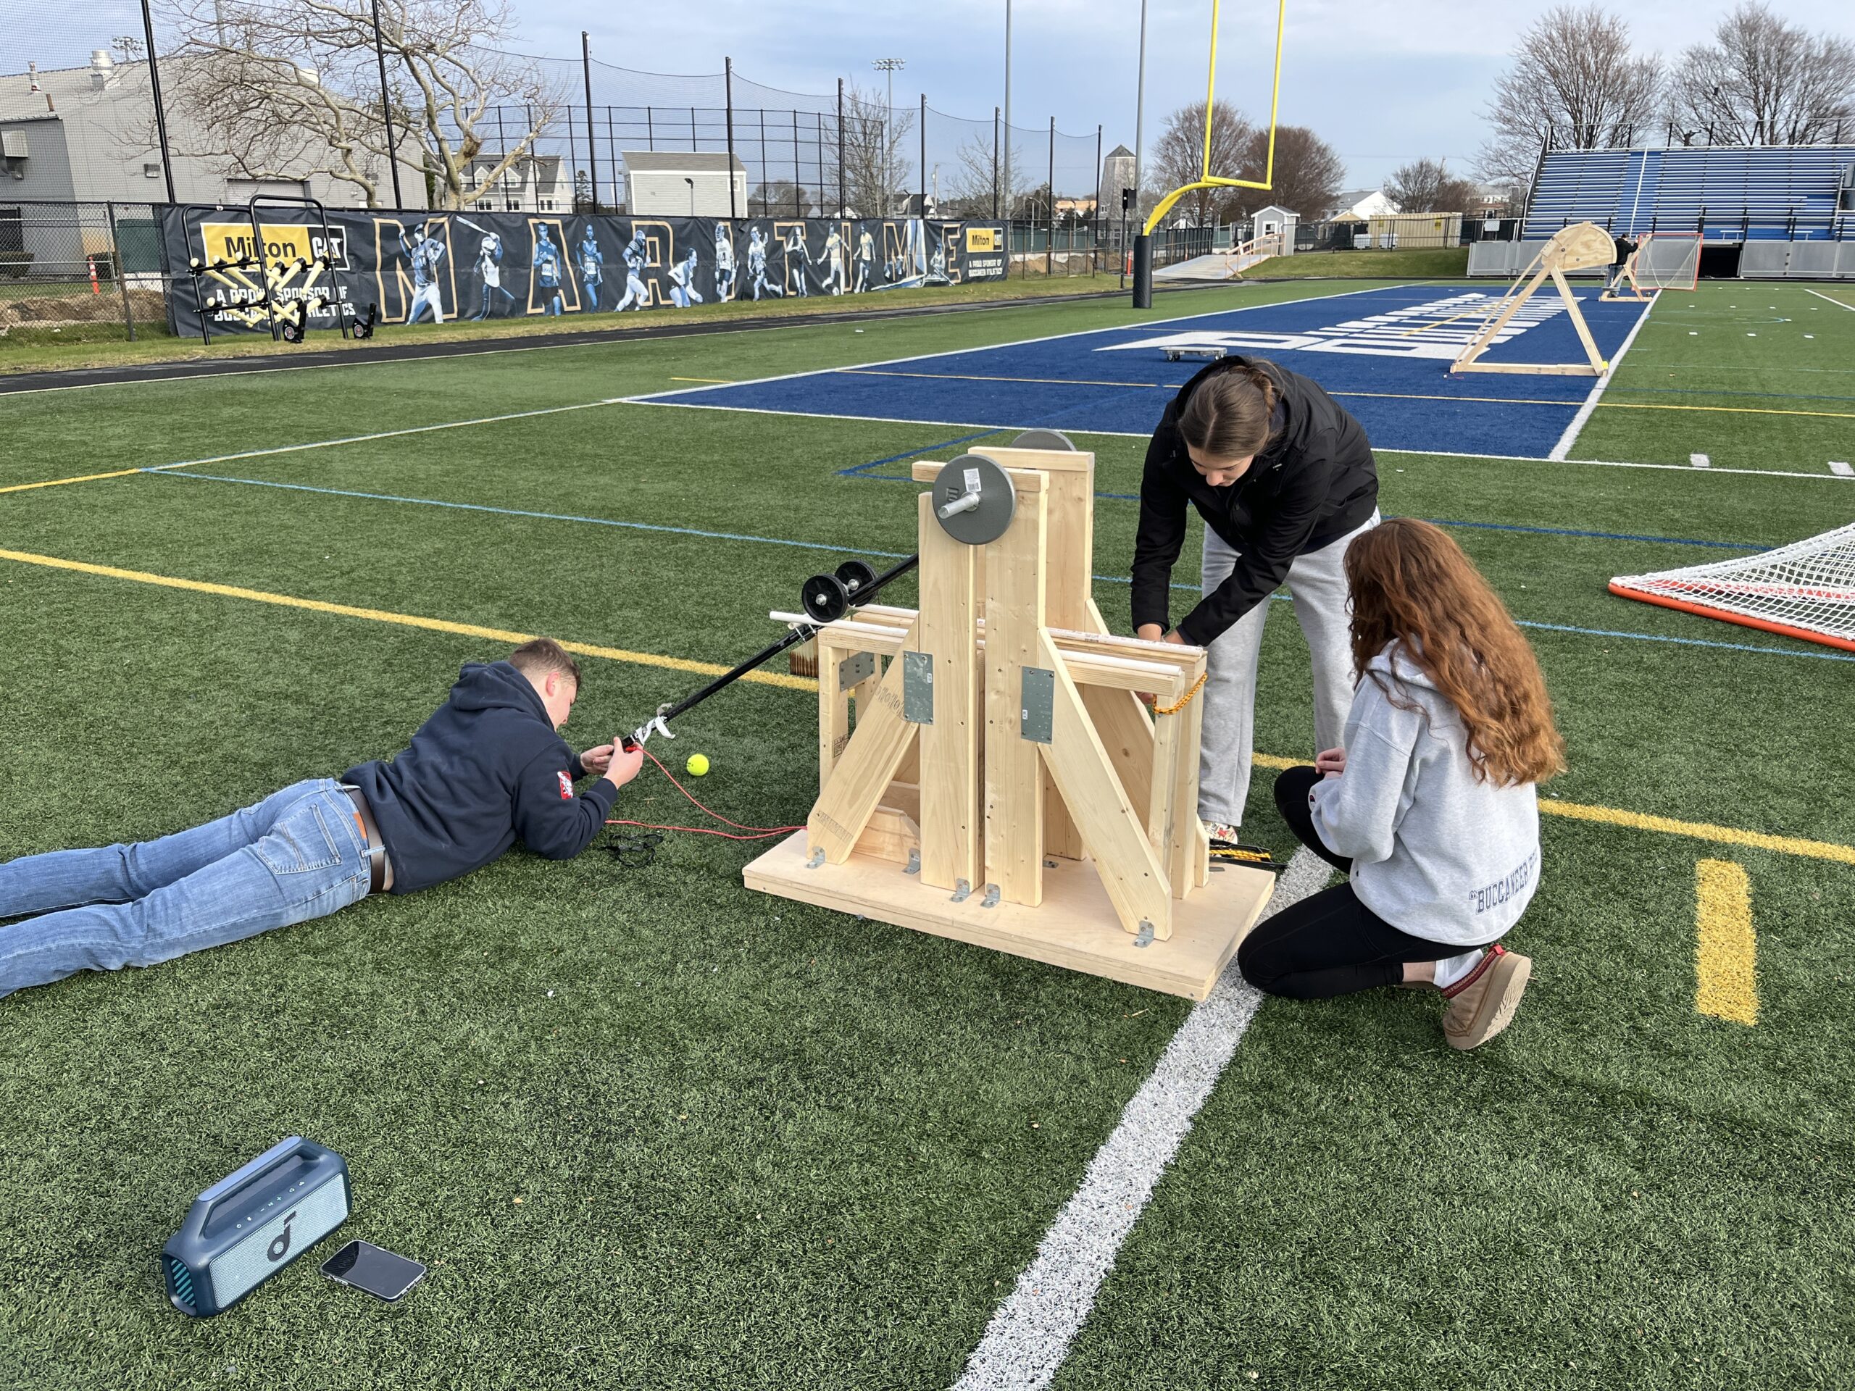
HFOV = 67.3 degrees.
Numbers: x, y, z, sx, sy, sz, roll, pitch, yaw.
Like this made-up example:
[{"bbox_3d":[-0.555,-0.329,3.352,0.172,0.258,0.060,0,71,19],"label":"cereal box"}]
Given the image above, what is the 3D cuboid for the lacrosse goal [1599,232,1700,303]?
[{"bbox_3d":[26.747,-15.673,50.444,1.900,1.880,2.050,9,20,26],"label":"lacrosse goal"}]

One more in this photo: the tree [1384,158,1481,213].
[{"bbox_3d":[40.298,-38.953,111.763,7.440,7.920,7.440,6,19,18],"label":"tree"}]

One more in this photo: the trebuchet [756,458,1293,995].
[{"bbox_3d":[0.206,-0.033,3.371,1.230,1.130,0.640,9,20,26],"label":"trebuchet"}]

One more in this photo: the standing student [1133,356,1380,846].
[{"bbox_3d":[0.860,-0.193,3.578,0.800,1.310,0.500,-10,21,-29],"label":"standing student"}]

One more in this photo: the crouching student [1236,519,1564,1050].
[{"bbox_3d":[0.995,0.159,2.895,0.520,1.060,0.680,-14,23,-38],"label":"crouching student"}]

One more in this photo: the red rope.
[{"bbox_3d":[-0.625,0.300,3.850,0.640,0.200,0.220,9,20,26],"label":"red rope"}]

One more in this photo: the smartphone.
[{"bbox_3d":[-0.885,0.915,2.228,0.150,0.010,0.073,9,20,26],"label":"smartphone"}]

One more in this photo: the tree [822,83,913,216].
[{"bbox_3d":[-2.983,-26.094,70.322,4.580,8.850,4.580,-1,18,-2],"label":"tree"}]

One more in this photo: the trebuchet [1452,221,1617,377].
[{"bbox_3d":[7.786,-5.058,17.742,1.770,1.860,0.400,7,19,22],"label":"trebuchet"}]

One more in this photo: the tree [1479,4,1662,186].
[{"bbox_3d":[41.108,-35.948,89.922,10.740,15.860,10.740,8,19,22],"label":"tree"}]

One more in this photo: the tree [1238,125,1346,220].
[{"bbox_3d":[23.098,-31.834,88.719,6.600,8.320,6.600,4,18,13],"label":"tree"}]

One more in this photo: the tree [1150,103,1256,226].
[{"bbox_3d":[17.493,-32.979,89.609,6.570,9.930,6.570,3,18,10],"label":"tree"}]

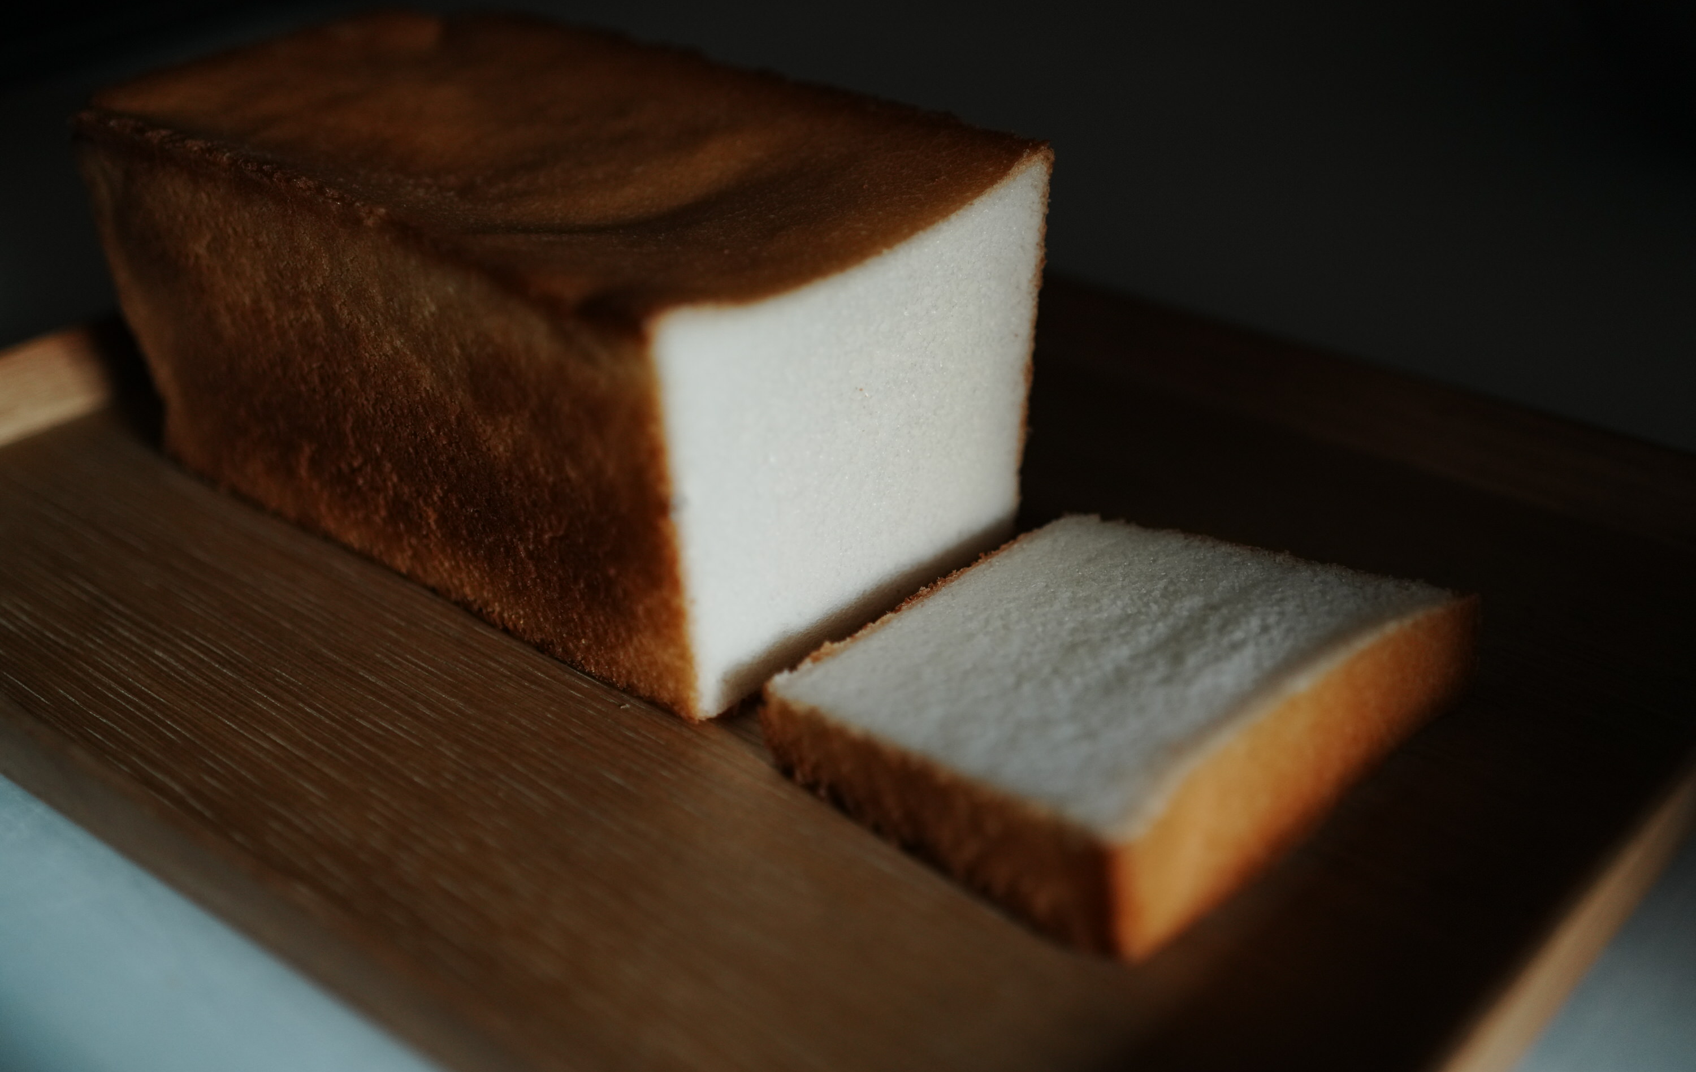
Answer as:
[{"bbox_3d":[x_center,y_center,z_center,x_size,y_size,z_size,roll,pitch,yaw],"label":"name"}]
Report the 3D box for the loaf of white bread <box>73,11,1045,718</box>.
[{"bbox_3d":[-0.074,-0.052,0.454,0.232,0.092,0.110,20,36,41],"label":"loaf of white bread"}]

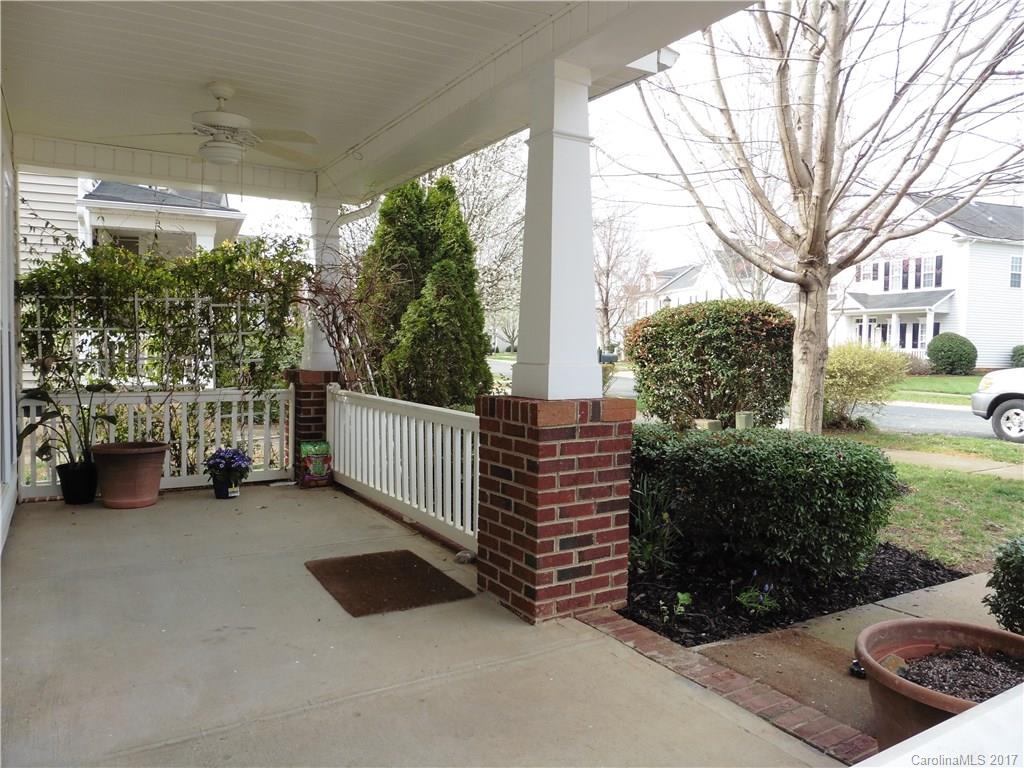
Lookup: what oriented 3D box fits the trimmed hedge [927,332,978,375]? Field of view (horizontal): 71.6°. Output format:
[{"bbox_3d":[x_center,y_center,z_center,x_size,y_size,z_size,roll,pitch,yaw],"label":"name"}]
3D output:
[{"bbox_3d":[18.075,-1.246,29.200,1.800,1.740,1.800,0,3,-18],"label":"trimmed hedge"}]

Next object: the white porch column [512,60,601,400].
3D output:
[{"bbox_3d":[0.209,-0.673,3.232,0.297,1.473,0.297,-1,3,-32],"label":"white porch column"}]

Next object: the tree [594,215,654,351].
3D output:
[{"bbox_3d":[5.980,-5.918,44.000,4.900,9.500,4.900,1,3,0],"label":"tree"}]

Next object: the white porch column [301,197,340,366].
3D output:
[{"bbox_3d":[-1.694,-0.850,6.291,0.297,1.473,0.297,-1,3,-32],"label":"white porch column"}]

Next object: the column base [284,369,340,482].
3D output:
[{"bbox_3d":[-1.708,0.348,6.351,0.528,0.926,0.528,-1,3,-32],"label":"column base"}]

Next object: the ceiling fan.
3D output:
[{"bbox_3d":[-1.554,-1.385,3.791,1.220,0.430,1.220,-1,3,-32],"label":"ceiling fan"}]

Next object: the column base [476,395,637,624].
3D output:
[{"bbox_3d":[0.187,0.525,3.283,0.528,0.926,0.528,-1,3,-32],"label":"column base"}]

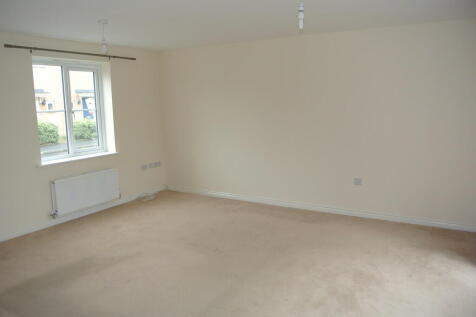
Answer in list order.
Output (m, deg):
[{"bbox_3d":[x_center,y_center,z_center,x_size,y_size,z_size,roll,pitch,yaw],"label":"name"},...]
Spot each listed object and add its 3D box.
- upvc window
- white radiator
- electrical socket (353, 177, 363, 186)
[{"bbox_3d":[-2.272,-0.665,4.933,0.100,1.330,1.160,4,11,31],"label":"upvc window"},{"bbox_3d":[-2.093,0.448,5.012,0.095,0.475,1.020,4,11,31],"label":"white radiator"},{"bbox_3d":[1.577,0.310,4.701,0.090,0.088,0.015,4,11,31],"label":"electrical socket"}]

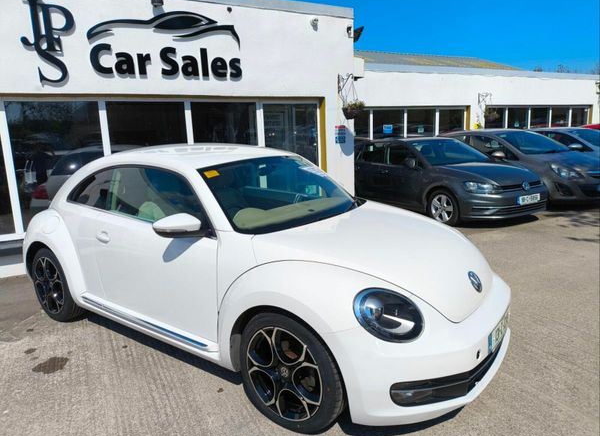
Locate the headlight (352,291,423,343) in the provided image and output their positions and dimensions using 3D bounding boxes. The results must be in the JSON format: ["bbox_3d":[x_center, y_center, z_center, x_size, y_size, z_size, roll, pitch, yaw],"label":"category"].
[{"bbox_3d":[0.434,0.475,2.120,0.310,0.240,0.270,-9,12,-44],"label":"headlight"}]

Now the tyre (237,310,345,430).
[{"bbox_3d":[-0.020,0.785,2.310,0.670,0.665,0.235,6,11,36],"label":"tyre"}]

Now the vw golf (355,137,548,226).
[{"bbox_3d":[2.484,-0.842,8.509,1.800,1.470,4.260,-7,11,-27],"label":"vw golf"}]

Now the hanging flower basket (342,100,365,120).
[{"bbox_3d":[0.815,-1.653,6.600,0.335,0.290,0.335,-2,10,0],"label":"hanging flower basket"}]

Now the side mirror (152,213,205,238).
[{"bbox_3d":[-0.725,0.042,2.551,0.160,0.145,0.230,6,11,35],"label":"side mirror"}]

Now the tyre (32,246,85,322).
[{"bbox_3d":[-2.070,0.562,3.791,0.670,0.665,0.235,6,11,35],"label":"tyre"}]

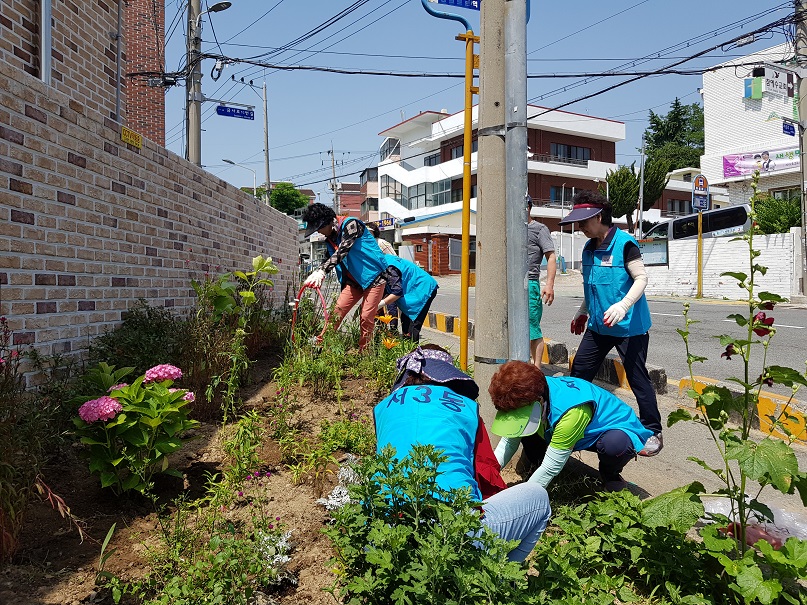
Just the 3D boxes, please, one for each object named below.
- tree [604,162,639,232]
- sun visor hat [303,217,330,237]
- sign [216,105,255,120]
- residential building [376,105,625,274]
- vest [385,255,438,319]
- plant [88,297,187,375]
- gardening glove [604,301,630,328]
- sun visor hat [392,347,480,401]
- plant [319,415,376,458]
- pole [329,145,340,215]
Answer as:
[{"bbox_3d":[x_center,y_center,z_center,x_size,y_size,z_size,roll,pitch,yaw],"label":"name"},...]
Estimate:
[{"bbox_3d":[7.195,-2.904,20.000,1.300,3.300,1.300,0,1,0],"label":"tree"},{"bbox_3d":[-0.666,-0.596,4.750,0.240,0.100,0.190,-32,6,-18],"label":"sun visor hat"},{"bbox_3d":[-3.992,-4.503,14.400,0.890,0.210,0.050,0,1,-27],"label":"sign"},{"bbox_3d":[7.900,-8.900,54.000,13.200,11.800,16.800,-1,1,-31],"label":"residential building"},{"bbox_3d":[0.070,-0.149,5.300,0.550,0.290,0.420,41,-6,3],"label":"vest"},{"bbox_3d":[-1.542,0.202,3.500,0.500,0.460,0.520,0,1,6],"label":"plant"},{"bbox_3d":[1.197,0.071,3.430,0.120,0.200,0.090,35,-12,16],"label":"gardening glove"},{"bbox_3d":[0.143,0.303,2.550,0.290,0.170,0.310,-10,-32,30],"label":"sun visor hat"},{"bbox_3d":[-0.316,0.756,3.420,0.330,0.240,0.290,0,1,0],"label":"plant"},{"bbox_3d":[-5.921,-8.495,52.000,1.000,10.600,0.800,0,1,0],"label":"pole"}]

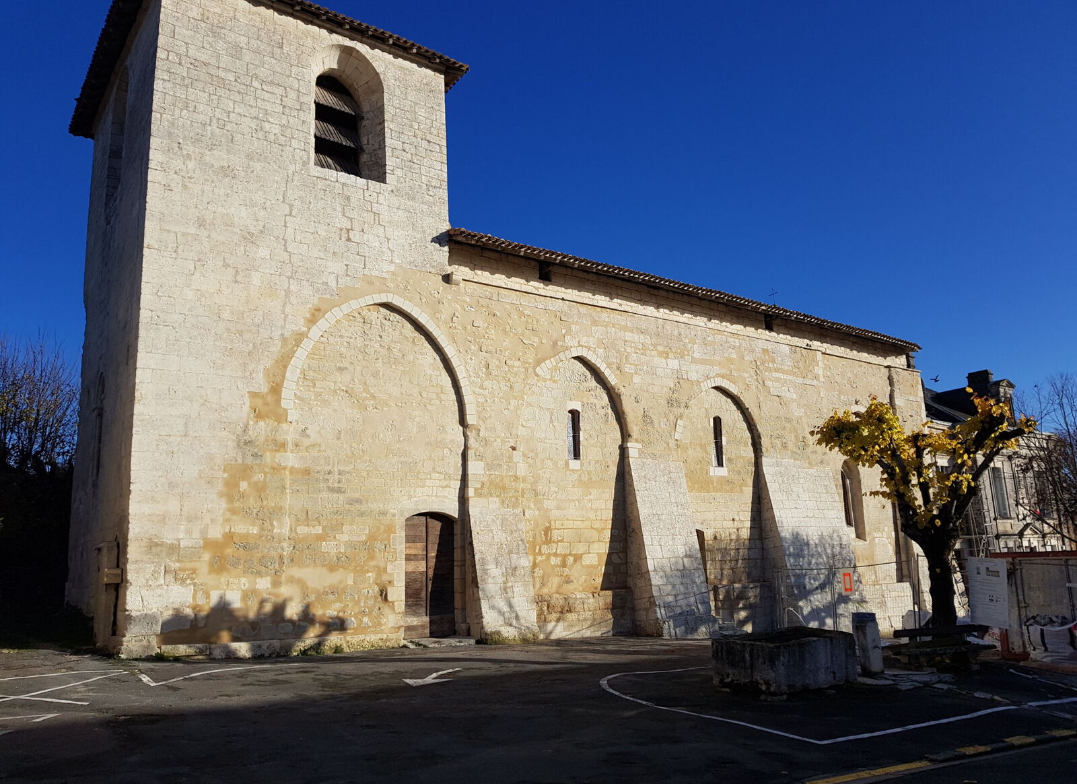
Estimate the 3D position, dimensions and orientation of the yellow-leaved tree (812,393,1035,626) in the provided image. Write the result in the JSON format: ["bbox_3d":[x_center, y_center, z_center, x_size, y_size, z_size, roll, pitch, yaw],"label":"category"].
[{"bbox_3d":[6.977,2.382,14.407,3.750,4.816,3.500,-6,-12,24],"label":"yellow-leaved tree"}]

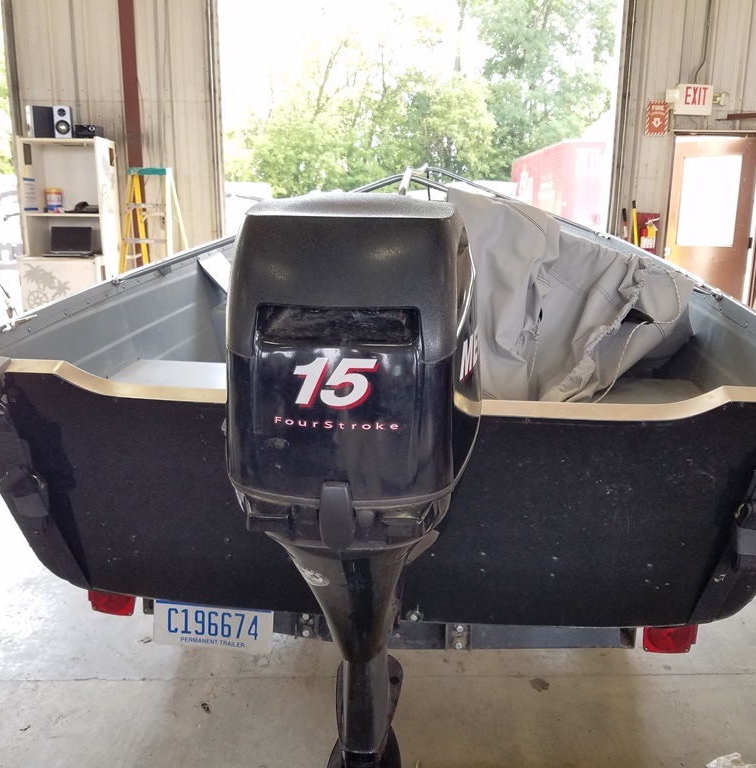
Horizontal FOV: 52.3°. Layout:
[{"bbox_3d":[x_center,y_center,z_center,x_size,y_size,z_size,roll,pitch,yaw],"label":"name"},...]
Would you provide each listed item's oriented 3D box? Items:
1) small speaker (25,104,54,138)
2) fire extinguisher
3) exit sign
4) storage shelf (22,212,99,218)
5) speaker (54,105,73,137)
[{"bbox_3d":[-2.760,-2.143,6.326,0.140,0.240,0.190,13,19,42],"label":"small speaker"},{"bbox_3d":[2.507,-1.311,7.157,0.170,0.430,0.130,0,14,-3],"label":"fire extinguisher"},{"bbox_3d":[2.838,-2.558,6.928,0.305,0.260,0.090,0,14,-3],"label":"exit sign"},{"bbox_3d":[-2.603,-1.443,6.554,0.620,0.035,0.470,0,14,-2],"label":"storage shelf"},{"bbox_3d":[-2.559,-2.128,6.273,0.140,0.240,0.190,-3,14,-13],"label":"speaker"}]

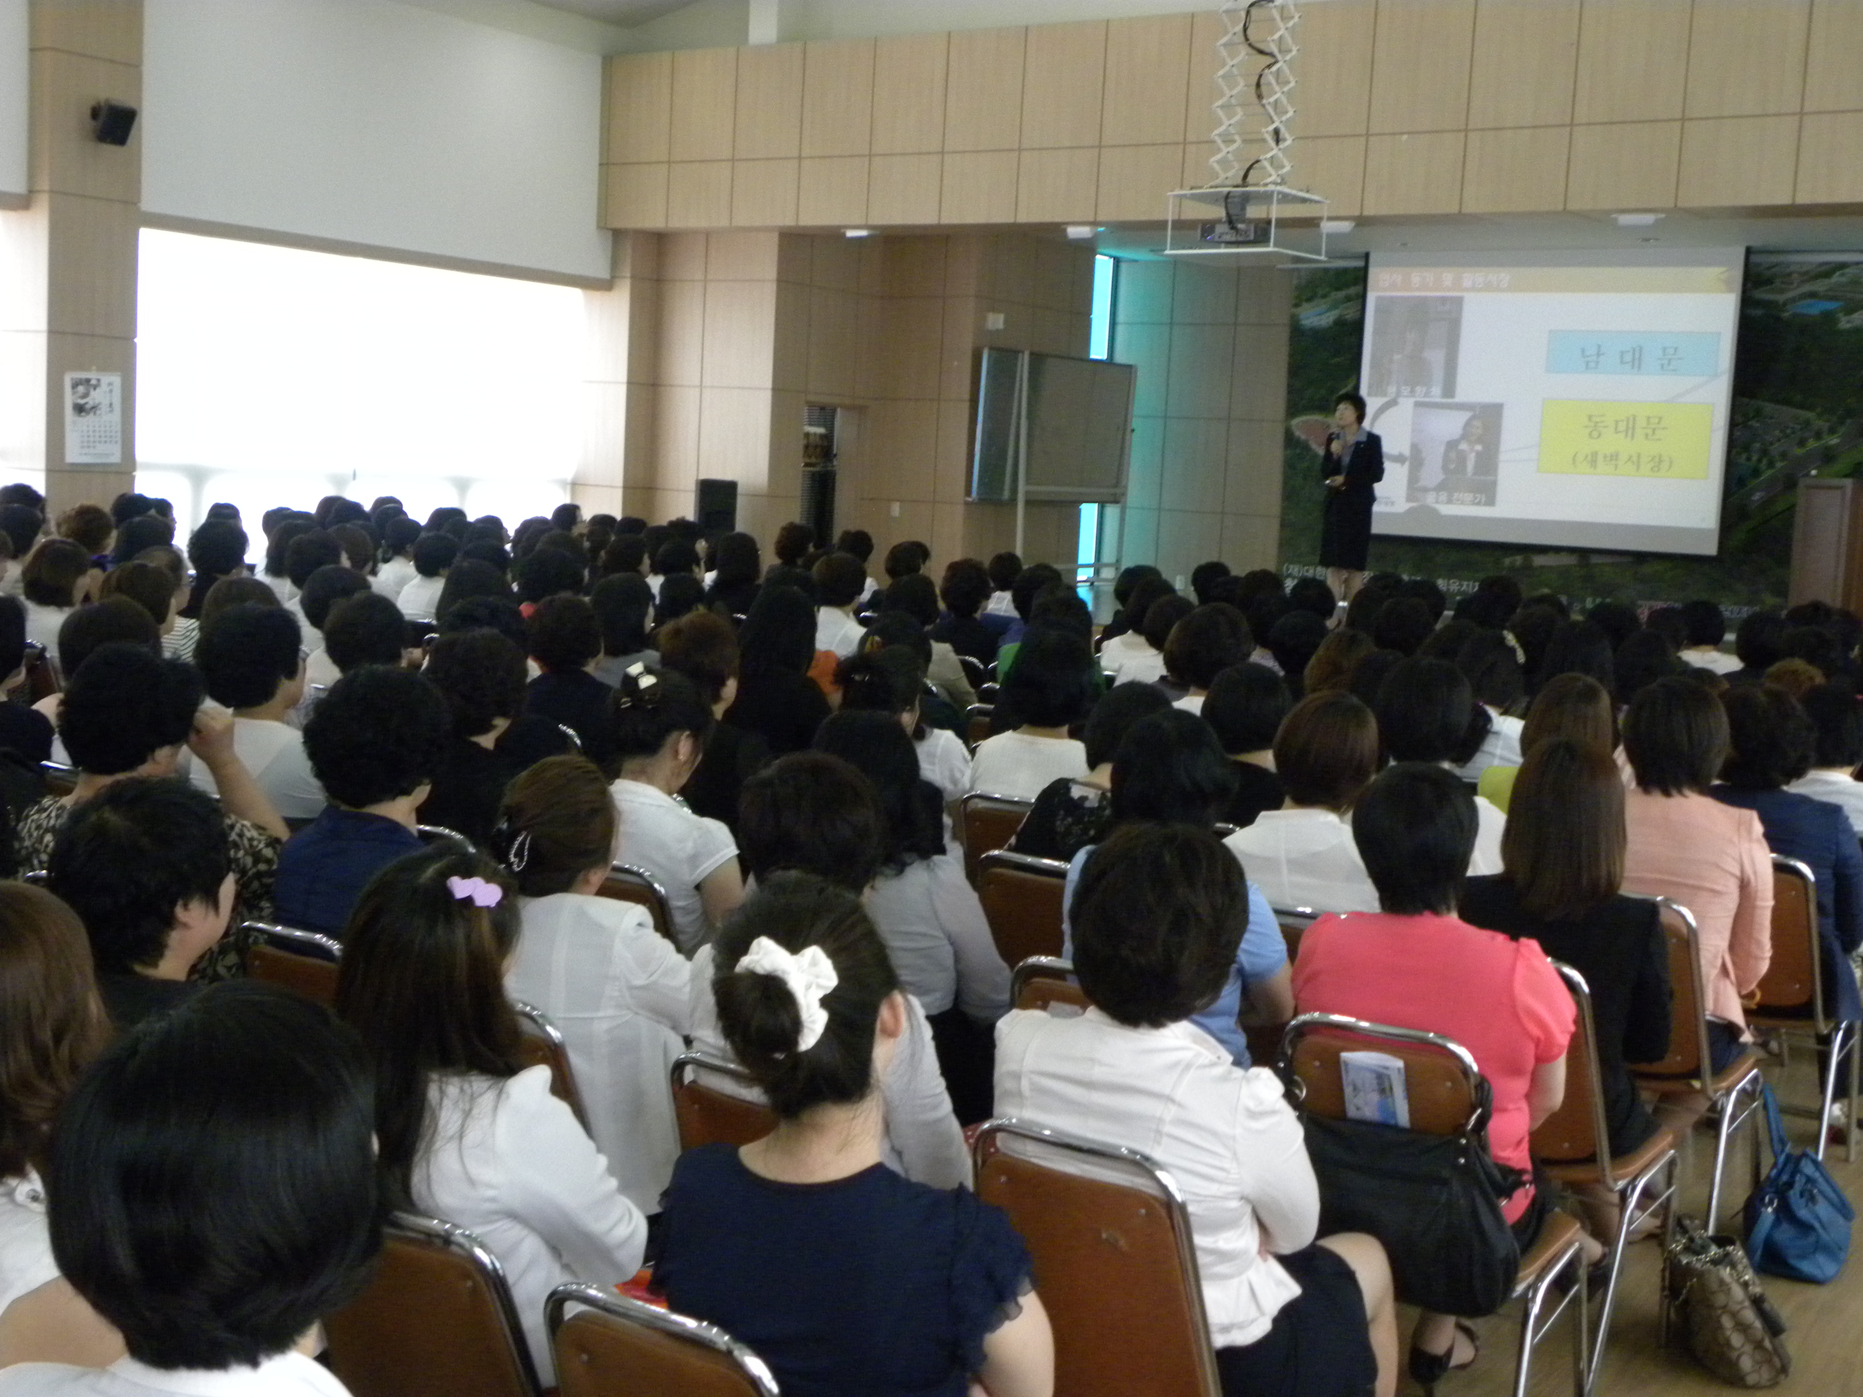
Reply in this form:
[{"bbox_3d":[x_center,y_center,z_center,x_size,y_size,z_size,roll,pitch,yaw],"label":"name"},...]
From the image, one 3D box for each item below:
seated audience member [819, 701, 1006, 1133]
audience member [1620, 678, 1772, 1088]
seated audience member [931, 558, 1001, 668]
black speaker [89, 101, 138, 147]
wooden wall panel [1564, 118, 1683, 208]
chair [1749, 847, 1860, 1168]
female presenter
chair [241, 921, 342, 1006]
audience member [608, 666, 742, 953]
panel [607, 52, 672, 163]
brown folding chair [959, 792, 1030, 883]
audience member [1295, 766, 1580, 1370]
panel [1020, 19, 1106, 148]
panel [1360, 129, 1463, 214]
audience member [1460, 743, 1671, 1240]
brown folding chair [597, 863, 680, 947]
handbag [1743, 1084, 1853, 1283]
[{"bbox_3d":[-0.047,0.646,4.677,0.470,1.270,0.720,7,7,34],"label":"seated audience member"},{"bbox_3d":[1.736,0.614,5.276,0.450,1.345,0.740,7,7,34],"label":"audience member"},{"bbox_3d":[0.236,-0.126,11.949,0.470,1.275,0.720,6,7,28],"label":"seated audience member"},{"bbox_3d":[-5.469,-3.853,14.806,0.200,0.280,0.220,33,21,29],"label":"black speaker"},{"bbox_3d":[4.444,-3.410,14.153,0.715,0.541,0.030,8,8,35],"label":"wooden wall panel"},{"bbox_3d":[2.195,0.806,5.815,0.430,0.865,0.540,8,8,35],"label":"chair"},{"bbox_3d":[2.841,-1.280,15.145,0.470,1.630,0.360,8,8,40],"label":"female presenter"},{"bbox_3d":[-0.959,0.824,4.022,0.430,0.865,0.540,8,8,38],"label":"chair"},{"bbox_3d":[-0.482,0.556,4.951,0.460,1.290,0.740,7,7,34],"label":"audience member"},{"bbox_3d":[-2.130,-4.302,16.087,0.610,0.790,0.030,7,7,34],"label":"panel"},{"bbox_3d":[0.345,0.682,6.103,0.440,0.890,0.580,7,7,30],"label":"brown folding chair"},{"bbox_3d":[0.934,0.741,4.217,0.500,1.280,0.720,6,7,28],"label":"audience member"},{"bbox_3d":[1.000,-4.592,16.534,0.715,0.913,0.030,8,8,35],"label":"panel"},{"bbox_3d":[3.283,-3.563,14.973,0.715,0.541,0.030,8,8,35],"label":"panel"},{"bbox_3d":[1.332,0.700,4.505,0.460,1.270,0.870,8,8,35],"label":"audience member"},{"bbox_3d":[-0.567,0.758,4.901,0.440,0.890,0.580,7,7,34],"label":"brown folding chair"},{"bbox_3d":[2.056,1.128,5.172,0.280,0.420,0.180,5,7,22],"label":"handbag"}]

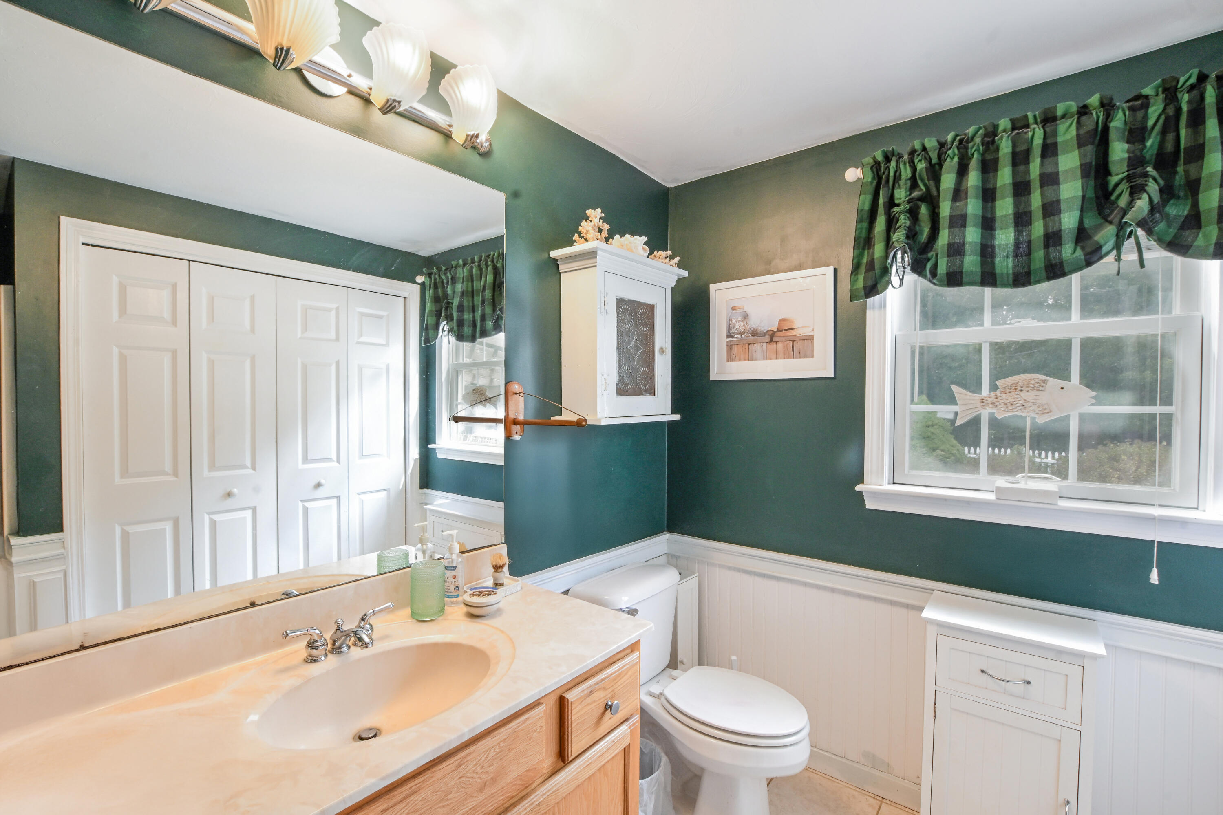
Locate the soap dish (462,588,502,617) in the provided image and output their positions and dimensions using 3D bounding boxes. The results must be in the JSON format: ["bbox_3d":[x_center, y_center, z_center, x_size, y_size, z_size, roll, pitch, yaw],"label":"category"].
[{"bbox_3d":[-0.344,0.518,1.354,0.101,0.049,0.101,0,1,0],"label":"soap dish"}]

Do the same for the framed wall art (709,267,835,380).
[{"bbox_3d":[0.615,-0.316,2.016,0.499,0.405,0.022,1,1,37],"label":"framed wall art"}]

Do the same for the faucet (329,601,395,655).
[{"bbox_3d":[-0.551,0.506,1.155,0.128,0.076,0.151,1,1,41],"label":"faucet"}]

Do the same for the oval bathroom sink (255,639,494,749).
[{"bbox_3d":[-0.439,0.613,0.995,0.347,0.131,0.419,1,1,41],"label":"oval bathroom sink"}]

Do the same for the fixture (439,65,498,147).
[{"bbox_3d":[-0.384,-0.810,1.401,0.121,0.167,0.151,1,1,41],"label":"fixture"}]

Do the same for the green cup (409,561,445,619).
[{"bbox_3d":[-0.485,0.475,1.337,0.089,0.133,0.089,0,1,0],"label":"green cup"}]

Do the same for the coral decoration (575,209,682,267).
[{"bbox_3d":[0.051,-0.597,1.847,0.141,0.151,0.485,1,1,41],"label":"coral decoration"}]

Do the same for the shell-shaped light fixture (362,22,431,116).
[{"bbox_3d":[-0.522,-0.809,1.241,0.121,0.167,0.151,1,1,41],"label":"shell-shaped light fixture"}]

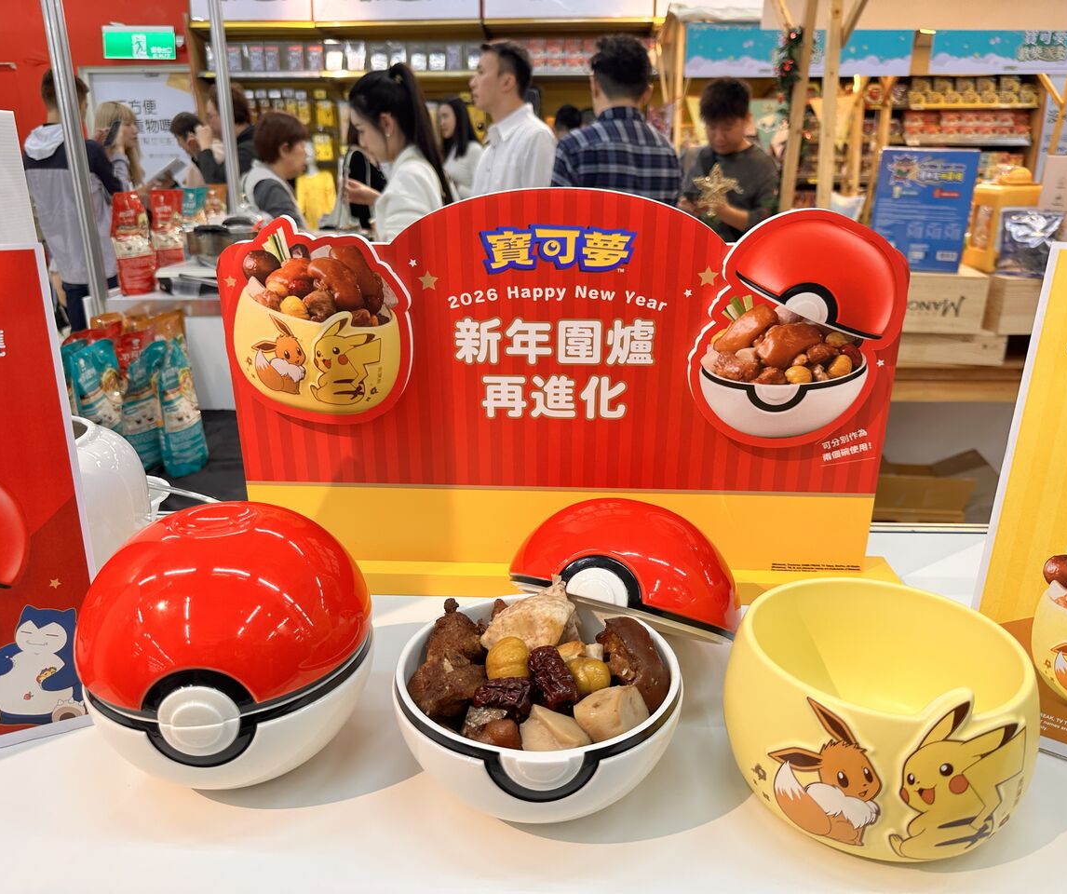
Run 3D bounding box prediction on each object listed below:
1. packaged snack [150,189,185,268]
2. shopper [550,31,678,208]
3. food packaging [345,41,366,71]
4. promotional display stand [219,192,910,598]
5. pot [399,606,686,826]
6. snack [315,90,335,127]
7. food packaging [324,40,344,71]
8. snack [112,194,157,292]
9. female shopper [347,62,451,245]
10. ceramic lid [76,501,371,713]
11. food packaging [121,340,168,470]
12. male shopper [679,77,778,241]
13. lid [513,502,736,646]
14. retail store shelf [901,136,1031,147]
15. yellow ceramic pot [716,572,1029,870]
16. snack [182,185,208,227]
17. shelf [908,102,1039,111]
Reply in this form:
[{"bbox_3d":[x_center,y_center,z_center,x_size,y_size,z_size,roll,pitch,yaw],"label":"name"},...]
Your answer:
[{"bbox_3d":[-1.163,-0.699,2.639,0.115,0.250,0.065,-4,19,-11],"label":"packaged snack"},{"bbox_3d":[0.284,-0.499,2.915,0.480,1.730,0.320,3,18,12],"label":"shopper"},{"bbox_3d":[-1.035,-2.286,4.836,0.115,0.175,0.060,-1,17,0],"label":"food packaging"},{"bbox_3d":[0.021,-0.043,0.800,0.693,0.396,0.067,1,19,3],"label":"promotional display stand"},{"bbox_3d":[0.004,0.194,0.585,0.197,0.096,0.199,0,19,0],"label":"pot"},{"bbox_3d":[-1.257,-2.035,4.968,0.110,0.210,0.050,-1,17,0],"label":"snack"},{"bbox_3d":[-1.184,-2.322,4.900,0.115,0.170,0.050,2,19,6],"label":"food packaging"},{"bbox_3d":[-1.011,-0.519,2.101,0.100,0.250,0.065,-16,23,-39],"label":"snack"},{"bbox_3d":[-0.363,-0.262,2.434,0.360,1.580,0.420,0,18,3],"label":"female shopper"},{"bbox_3d":[-0.214,0.093,0.574,0.197,0.088,0.201,0,19,0],"label":"ceramic lid"},{"bbox_3d":[-0.778,-0.090,1.644,0.100,0.250,0.065,-17,24,-41],"label":"food packaging"},{"bbox_3d":[0.723,-0.538,3.186,0.460,1.630,0.360,7,19,22],"label":"male shopper"},{"bbox_3d":[0.085,0.098,0.719,0.197,0.088,0.199,11,-12,17],"label":"lid"},{"bbox_3d":[2.952,-2.124,5.770,0.870,0.050,0.360,1,19,4],"label":"retail store shelf"},{"bbox_3d":[0.252,0.196,0.618,0.215,0.148,0.215,4,18,15],"label":"yellow ceramic pot"},{"bbox_3d":[-1.202,-0.781,2.931,0.100,0.250,0.065,-14,22,-36],"label":"snack"},{"bbox_3d":[2.996,-2.364,5.770,0.880,0.045,0.360,1,19,4],"label":"shelf"}]

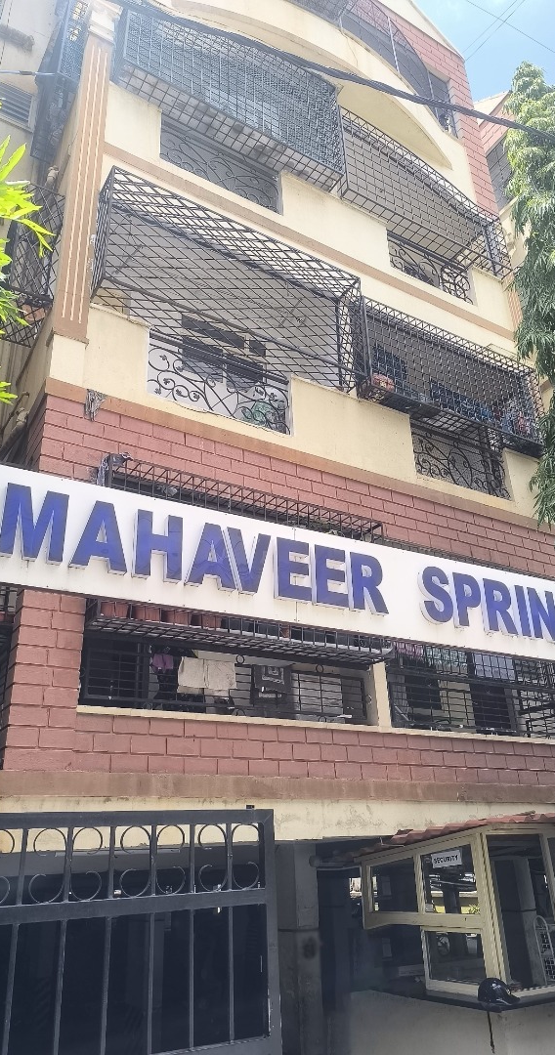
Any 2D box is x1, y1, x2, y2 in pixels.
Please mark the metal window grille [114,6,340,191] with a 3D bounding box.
[{"bbox_3d":[-0.517,-5.516,8.791,2.957,1.577,0.315,13,-28,-29],"label":"metal window grille"}]

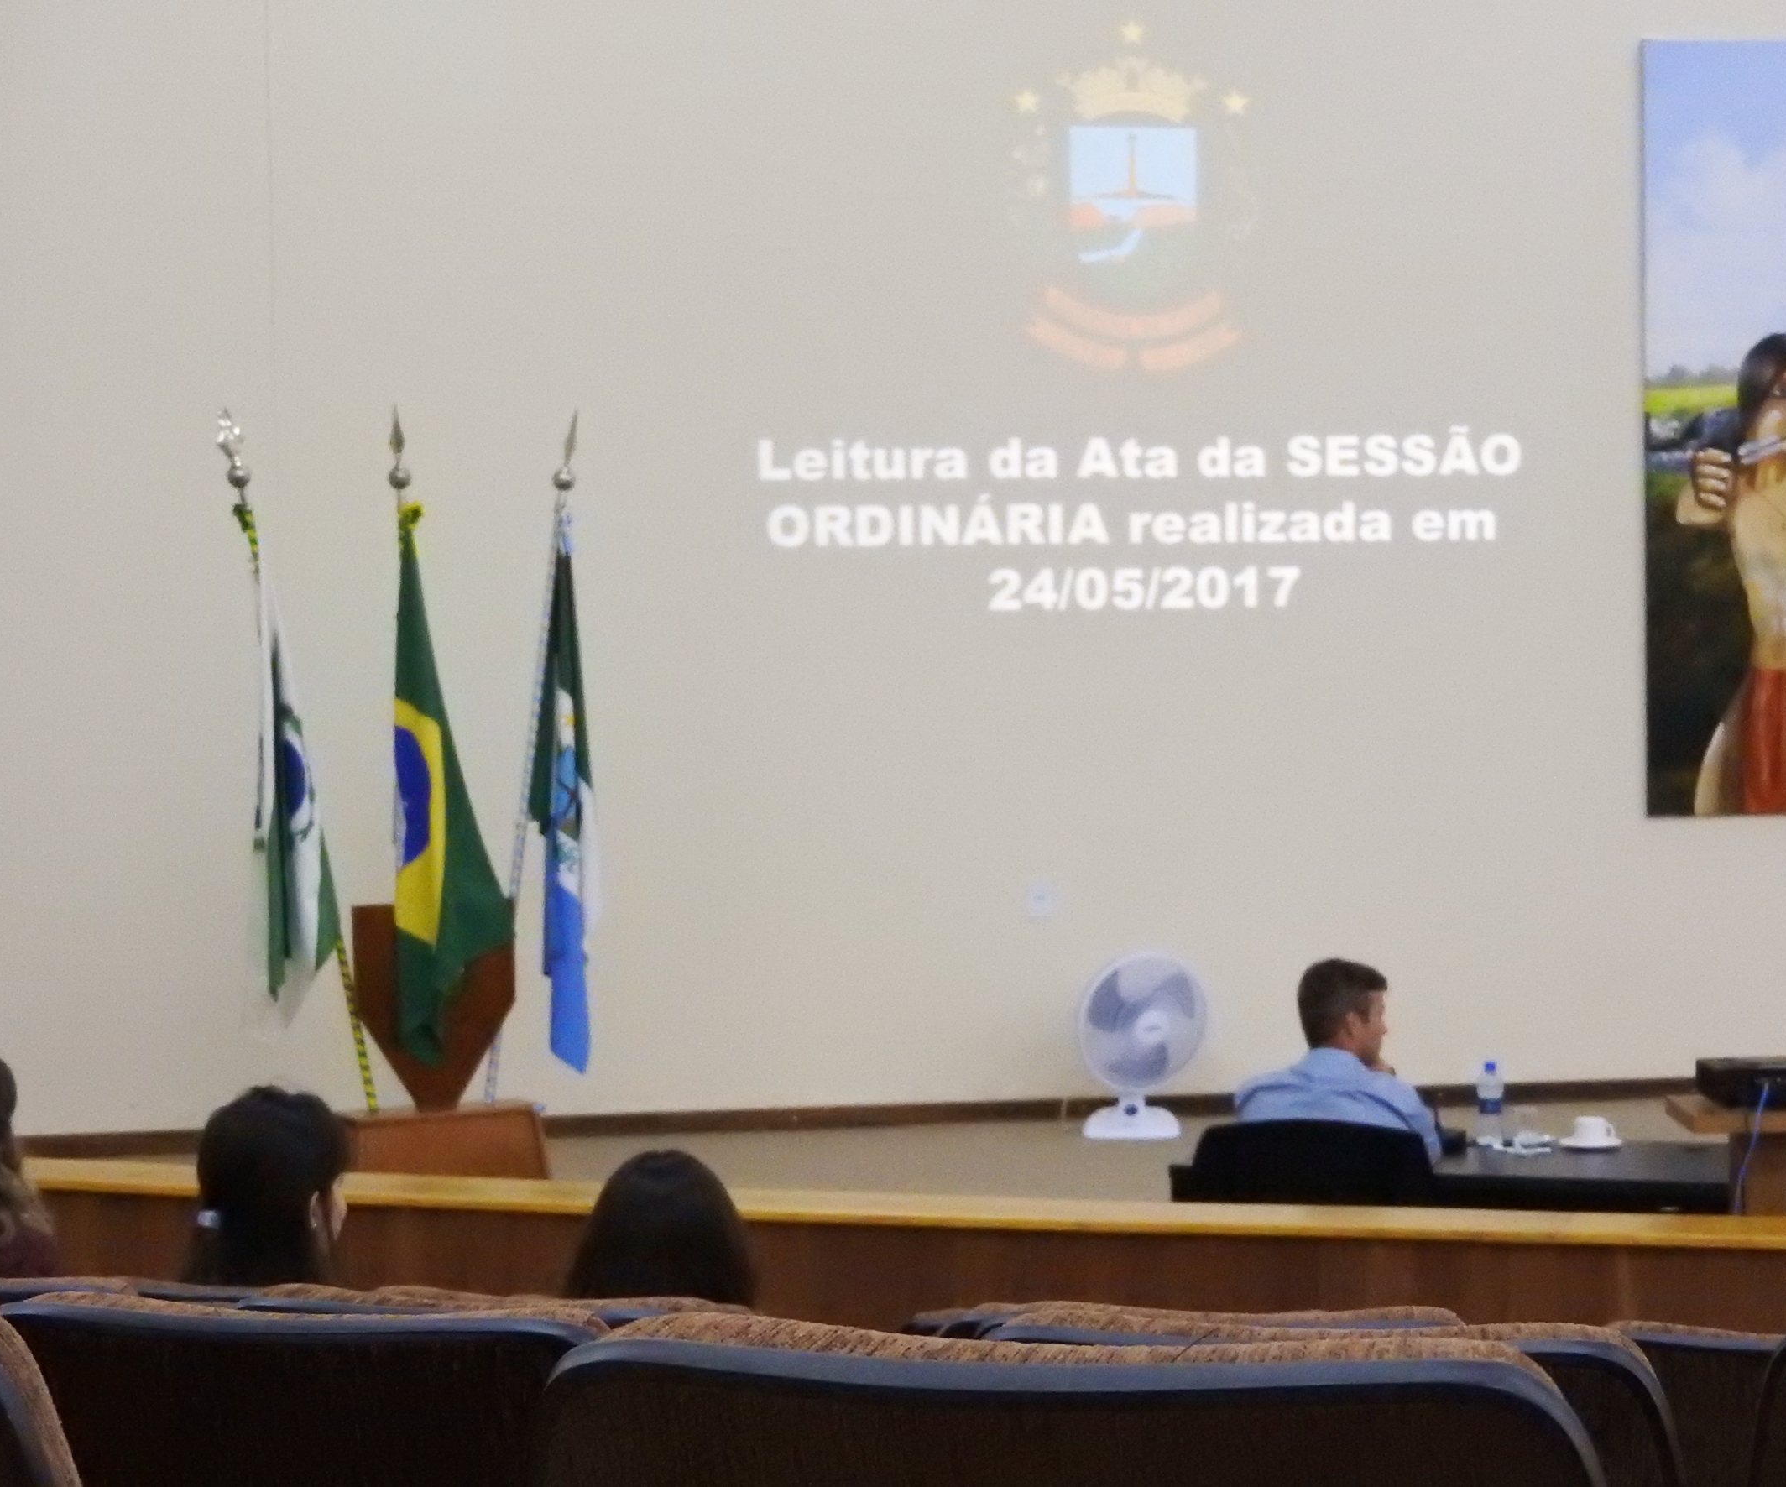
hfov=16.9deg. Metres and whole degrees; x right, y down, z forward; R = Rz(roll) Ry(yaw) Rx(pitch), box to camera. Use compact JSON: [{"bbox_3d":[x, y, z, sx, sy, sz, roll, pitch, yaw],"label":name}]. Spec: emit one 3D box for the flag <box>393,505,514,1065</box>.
[{"bbox_3d":[-1.333,0.127,18.250,0.348,1.697,0.240,-2,4,-15],"label":"flag"}]

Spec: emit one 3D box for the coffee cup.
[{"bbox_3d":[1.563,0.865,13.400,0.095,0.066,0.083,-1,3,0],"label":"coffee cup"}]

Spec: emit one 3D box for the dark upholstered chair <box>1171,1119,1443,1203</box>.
[{"bbox_3d":[0.946,1.229,12.725,0.580,0.925,0.600,0,4,20],"label":"dark upholstered chair"}]

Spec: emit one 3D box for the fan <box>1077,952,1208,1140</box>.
[{"bbox_3d":[0.814,0.988,19.620,0.425,0.610,0.290,-2,4,-12],"label":"fan"}]

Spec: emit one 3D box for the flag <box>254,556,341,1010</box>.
[{"bbox_3d":[-1.798,0.117,18.200,0.249,1.430,0.200,-2,4,-15],"label":"flag"}]

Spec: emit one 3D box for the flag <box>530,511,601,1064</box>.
[{"bbox_3d":[-1.005,0.147,18.400,0.212,1.711,0.200,-2,4,-15],"label":"flag"}]

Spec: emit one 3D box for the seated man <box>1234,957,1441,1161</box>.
[{"bbox_3d":[0.995,1.067,12.974,0.540,1.218,0.720,1,4,24],"label":"seated man"}]

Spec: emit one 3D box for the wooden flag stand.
[{"bbox_3d":[-1.383,0.938,18.300,0.620,0.903,0.340,-2,4,-20],"label":"wooden flag stand"}]

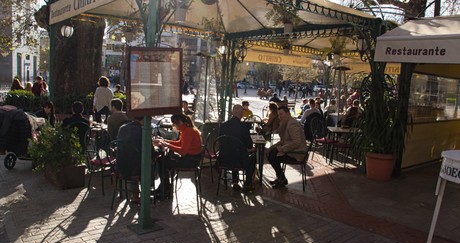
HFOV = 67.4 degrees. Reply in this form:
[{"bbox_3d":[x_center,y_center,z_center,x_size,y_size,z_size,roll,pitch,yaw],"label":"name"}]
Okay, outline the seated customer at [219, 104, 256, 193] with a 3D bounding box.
[{"bbox_3d":[0.115,0.396,5.280,0.530,1.285,0.740,4,6,13],"label":"seated customer"}]

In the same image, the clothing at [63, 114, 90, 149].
[{"bbox_3d":[-2.392,0.146,5.466,0.480,0.600,0.330,3,6,-5],"label":"clothing"}]

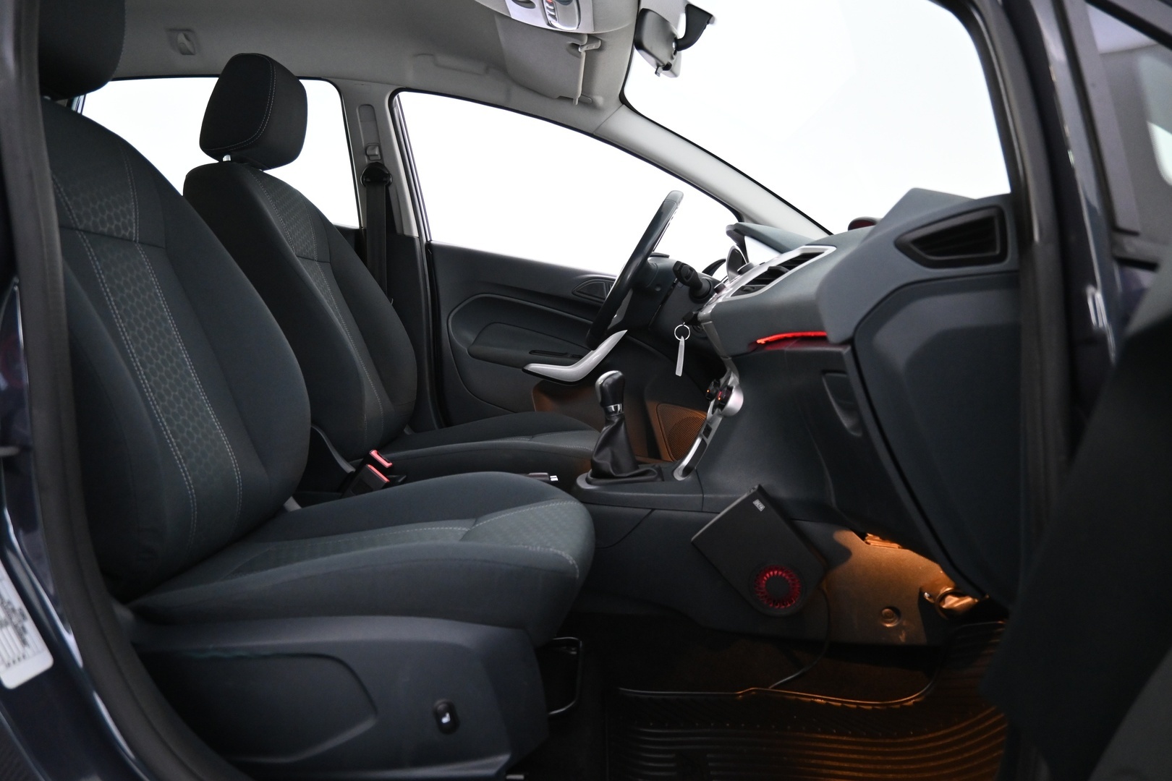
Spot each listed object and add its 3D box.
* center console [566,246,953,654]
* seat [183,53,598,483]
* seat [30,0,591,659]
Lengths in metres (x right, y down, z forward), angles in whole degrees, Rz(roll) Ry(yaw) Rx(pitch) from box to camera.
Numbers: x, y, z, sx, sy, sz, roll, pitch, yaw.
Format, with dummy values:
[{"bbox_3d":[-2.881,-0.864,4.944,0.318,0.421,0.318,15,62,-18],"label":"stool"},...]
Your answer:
[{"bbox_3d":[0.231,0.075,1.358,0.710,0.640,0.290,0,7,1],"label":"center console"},{"bbox_3d":[-0.369,-0.238,1.678,0.780,0.930,0.520,0,7,1],"label":"seat"},{"bbox_3d":[-0.378,-0.143,0.984,0.780,0.930,0.520,0,7,1],"label":"seat"}]

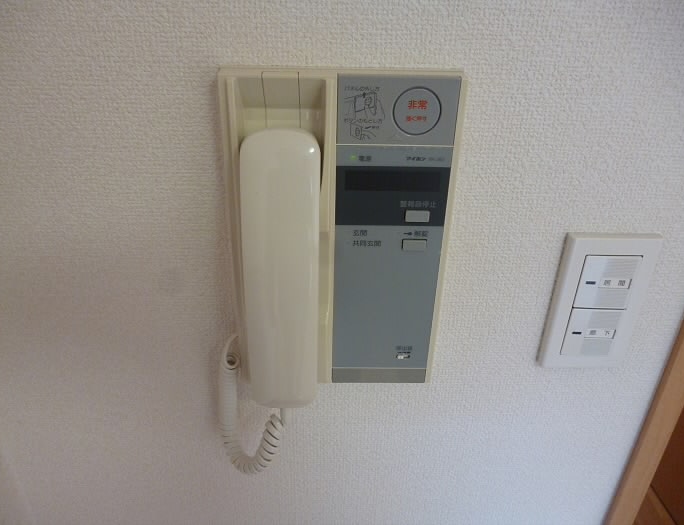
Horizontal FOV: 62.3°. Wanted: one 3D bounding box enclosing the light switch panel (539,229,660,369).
[{"bbox_3d":[0.199,0.033,0.442,0.070,0.120,0.010,1,29,-2],"label":"light switch panel"}]

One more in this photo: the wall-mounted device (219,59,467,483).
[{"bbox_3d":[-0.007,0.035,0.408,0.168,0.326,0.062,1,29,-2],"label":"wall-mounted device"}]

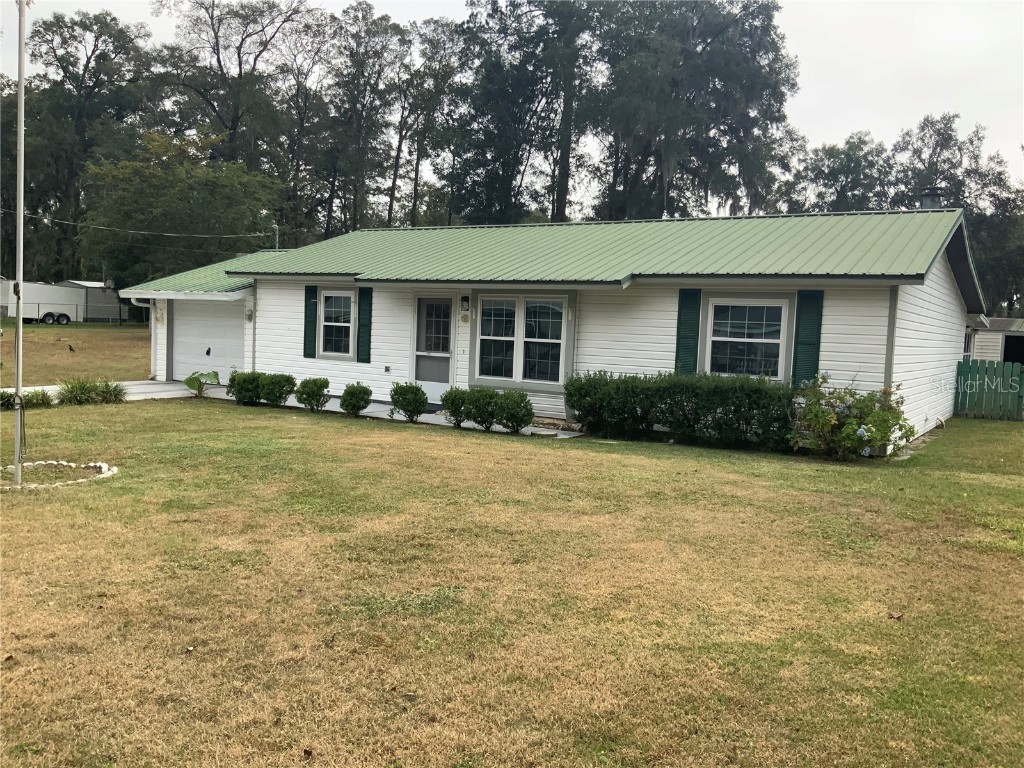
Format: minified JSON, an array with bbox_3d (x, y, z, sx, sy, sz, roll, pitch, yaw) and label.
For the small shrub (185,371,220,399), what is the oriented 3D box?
[{"bbox_3d":[-6.142,0.010,17.010,0.683,0.516,0.580,5,4,32],"label":"small shrub"}]

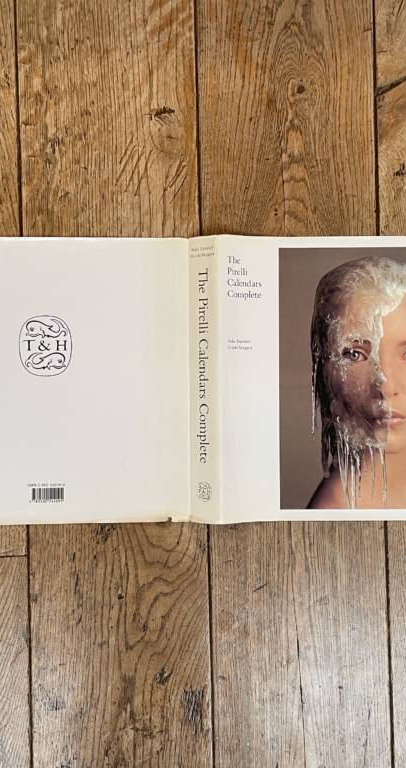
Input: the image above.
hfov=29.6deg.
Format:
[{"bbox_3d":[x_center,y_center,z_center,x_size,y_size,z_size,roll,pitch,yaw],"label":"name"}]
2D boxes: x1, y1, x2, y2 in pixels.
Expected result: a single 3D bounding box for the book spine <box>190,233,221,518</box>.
[{"bbox_3d":[0.003,-0.004,0.765,0.032,0.015,0.285,-1,89,6],"label":"book spine"}]

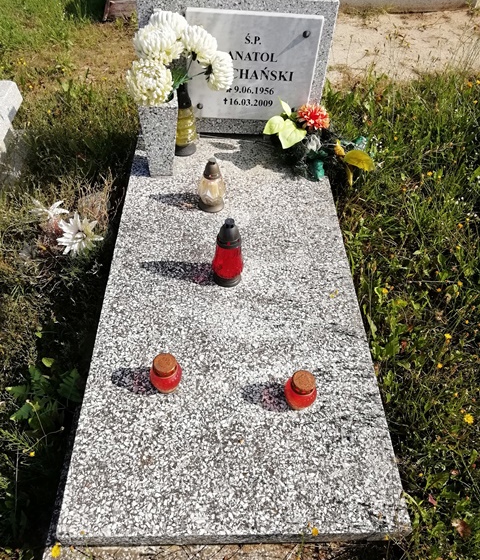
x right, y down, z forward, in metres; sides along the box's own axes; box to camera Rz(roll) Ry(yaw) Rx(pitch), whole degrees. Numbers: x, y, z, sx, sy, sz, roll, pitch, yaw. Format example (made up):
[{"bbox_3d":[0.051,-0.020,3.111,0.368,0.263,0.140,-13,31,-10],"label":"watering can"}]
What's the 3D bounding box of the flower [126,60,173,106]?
[{"bbox_3d":[-0.299,-0.650,1.591,0.148,0.148,0.105,9,11,4],"label":"flower"}]

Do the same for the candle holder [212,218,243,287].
[{"bbox_3d":[-0.030,-0.088,1.427,0.091,0.240,0.091,1,49,-3],"label":"candle holder"}]

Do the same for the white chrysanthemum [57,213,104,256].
[{"bbox_3d":[-0.573,-0.162,1.716,0.155,0.075,0.150,-15,89,-17],"label":"white chrysanthemum"}]

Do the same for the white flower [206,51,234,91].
[{"bbox_3d":[-0.065,-0.699,1.603,0.088,0.133,0.133,-7,49,1],"label":"white flower"}]

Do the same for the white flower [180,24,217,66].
[{"bbox_3d":[-0.134,-0.759,1.556,0.132,0.090,0.132,28,34,-40],"label":"white flower"}]

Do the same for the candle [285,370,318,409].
[{"bbox_3d":[0.155,0.275,1.206,0.083,0.101,0.083,1,49,-3],"label":"candle"}]

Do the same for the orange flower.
[{"bbox_3d":[0.264,-0.585,1.729,0.115,0.080,0.090,11,88,5],"label":"orange flower"}]

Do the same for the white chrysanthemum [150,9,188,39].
[{"bbox_3d":[-0.230,-0.807,1.555,0.134,0.110,0.110,1,8,-3],"label":"white chrysanthemum"}]

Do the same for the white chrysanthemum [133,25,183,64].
[{"bbox_3d":[-0.252,-0.720,1.469,0.145,0.135,0.105,16,27,9],"label":"white chrysanthemum"}]

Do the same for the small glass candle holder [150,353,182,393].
[{"bbox_3d":[-0.187,0.238,1.218,0.083,0.104,0.083,1,49,-3],"label":"small glass candle holder"}]

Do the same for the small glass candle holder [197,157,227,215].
[{"bbox_3d":[-0.096,-0.337,1.670,0.096,0.195,0.096,1,49,-3],"label":"small glass candle holder"}]

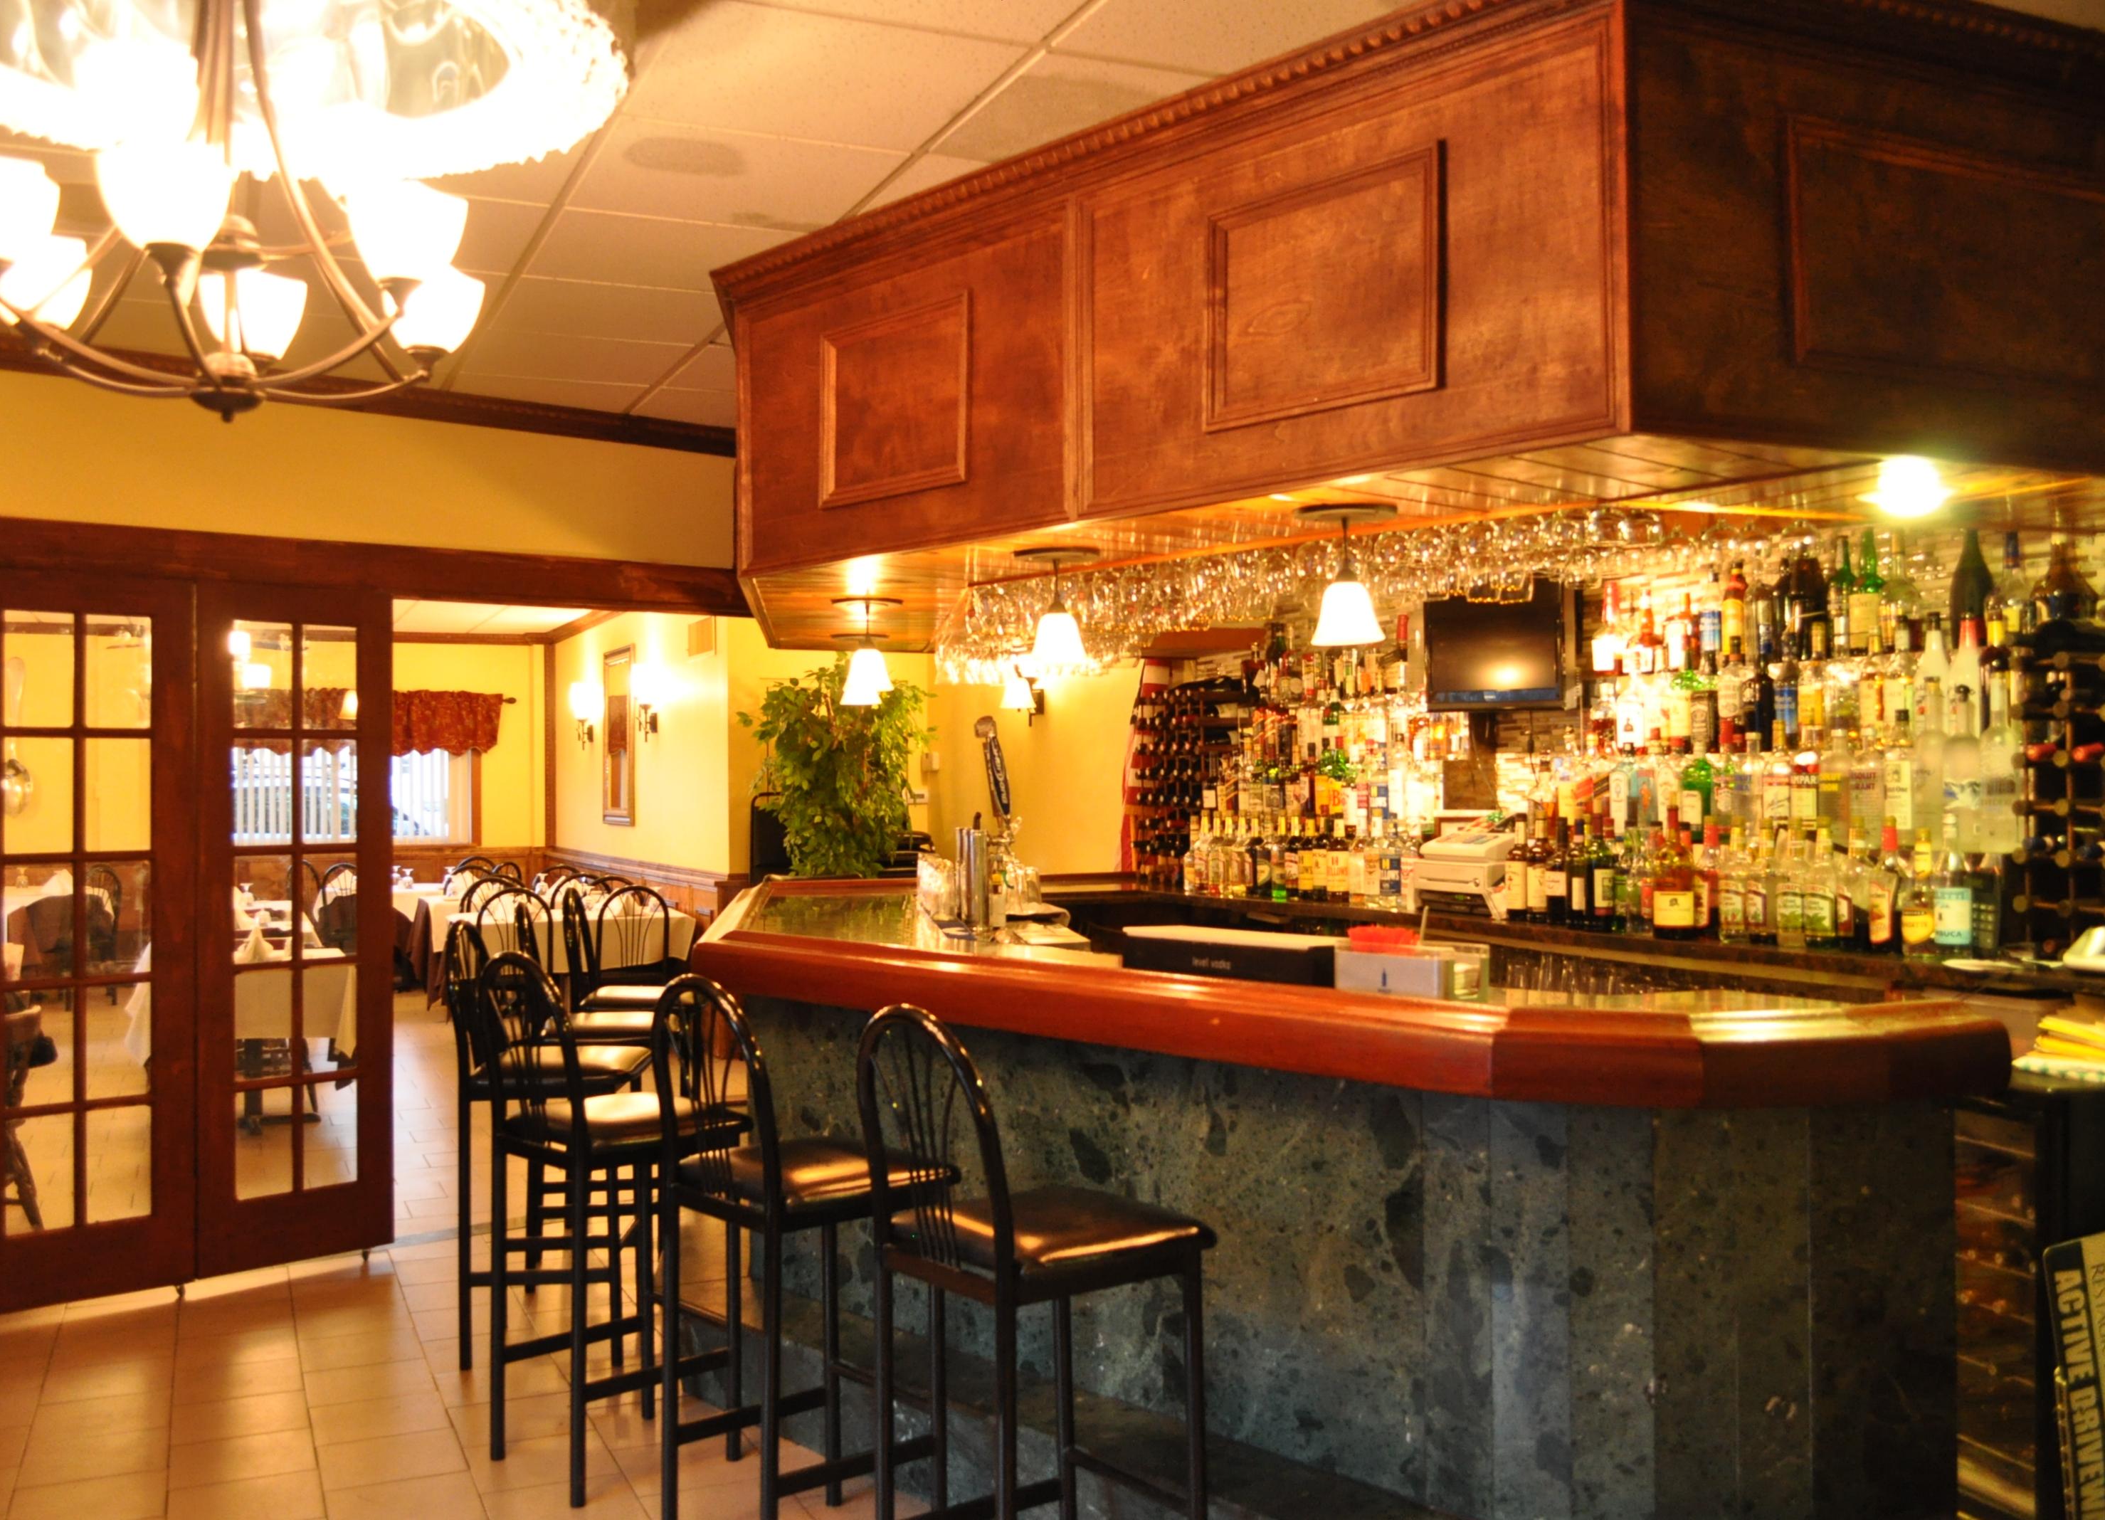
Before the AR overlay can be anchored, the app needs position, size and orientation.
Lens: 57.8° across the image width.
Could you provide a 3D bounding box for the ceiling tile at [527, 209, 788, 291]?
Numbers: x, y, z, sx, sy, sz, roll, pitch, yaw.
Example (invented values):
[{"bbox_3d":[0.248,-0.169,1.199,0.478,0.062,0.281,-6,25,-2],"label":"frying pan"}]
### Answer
[{"bbox_3d":[-0.907,-1.206,4.522,0.610,0.020,0.610,0,-1,-24],"label":"ceiling tile"}]

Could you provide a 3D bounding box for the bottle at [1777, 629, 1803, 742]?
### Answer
[{"bbox_3d":[1.843,-0.175,4.771,0.073,0.309,0.073,0,-1,-41],"label":"bottle"}]

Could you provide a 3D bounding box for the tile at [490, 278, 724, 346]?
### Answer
[{"bbox_3d":[-1.167,-1.204,5.115,0.605,0.018,0.605,0,-1,-24],"label":"tile"}]

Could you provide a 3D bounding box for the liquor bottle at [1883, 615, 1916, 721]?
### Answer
[{"bbox_3d":[2.031,-0.193,4.565,0.080,0.305,0.080,0,-1,-40],"label":"liquor bottle"}]

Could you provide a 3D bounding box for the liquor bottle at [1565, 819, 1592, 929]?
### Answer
[{"bbox_3d":[1.433,0.310,5.191,0.074,0.294,0.074,-1,-1,28],"label":"liquor bottle"}]

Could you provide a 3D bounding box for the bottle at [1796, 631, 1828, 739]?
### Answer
[{"bbox_3d":[1.907,-0.186,4.781,0.076,0.297,0.076,0,-1,-45],"label":"bottle"}]

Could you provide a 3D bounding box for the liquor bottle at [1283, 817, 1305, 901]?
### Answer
[{"bbox_3d":[0.812,0.326,6.399,0.074,0.285,0.074,-1,-1,12],"label":"liquor bottle"}]

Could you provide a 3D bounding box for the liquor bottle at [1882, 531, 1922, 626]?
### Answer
[{"bbox_3d":[2.127,-0.424,4.782,0.090,0.310,0.100,0,-1,-41],"label":"liquor bottle"}]

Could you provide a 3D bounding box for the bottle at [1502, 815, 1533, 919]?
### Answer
[{"bbox_3d":[1.343,0.311,5.480,0.076,0.305,0.076,0,-1,0],"label":"bottle"}]

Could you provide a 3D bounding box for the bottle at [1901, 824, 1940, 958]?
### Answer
[{"bbox_3d":[1.954,0.300,4.288,0.086,0.290,0.086,0,-1,-40],"label":"bottle"}]

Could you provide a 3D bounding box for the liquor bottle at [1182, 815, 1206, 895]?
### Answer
[{"bbox_3d":[0.510,0.341,6.830,0.078,0.291,0.078,0,-1,0],"label":"liquor bottle"}]

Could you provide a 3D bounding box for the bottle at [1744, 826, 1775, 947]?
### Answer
[{"bbox_3d":[1.688,0.288,4.551,0.075,0.299,0.085,0,-1,-41],"label":"bottle"}]

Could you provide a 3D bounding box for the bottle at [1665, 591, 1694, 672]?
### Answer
[{"bbox_3d":[1.746,-0.357,5.302,0.083,0.216,0.083,-1,-1,34],"label":"bottle"}]

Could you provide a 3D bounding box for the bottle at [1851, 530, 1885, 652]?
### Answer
[{"bbox_3d":[2.012,-0.418,4.705,0.085,0.299,0.085,-1,-1,25],"label":"bottle"}]

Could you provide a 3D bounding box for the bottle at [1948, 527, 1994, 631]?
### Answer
[{"bbox_3d":[2.244,-0.445,4.652,0.107,0.345,0.107,0,-1,-41],"label":"bottle"}]

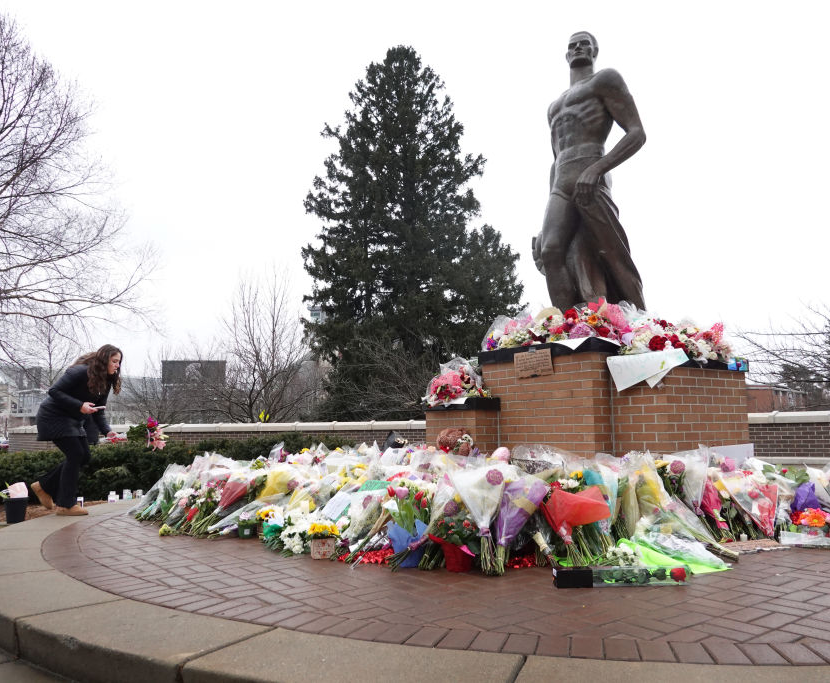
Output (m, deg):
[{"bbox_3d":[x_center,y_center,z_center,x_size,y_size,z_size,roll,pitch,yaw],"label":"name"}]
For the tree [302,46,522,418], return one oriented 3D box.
[{"bbox_3d":[-0.125,-3.441,27.608,8.000,16.020,7.400,0,-7,0],"label":"tree"}]

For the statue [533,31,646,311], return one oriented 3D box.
[{"bbox_3d":[1.596,-1.422,6.747,0.920,3.002,1.000,5,-9,-38],"label":"statue"}]

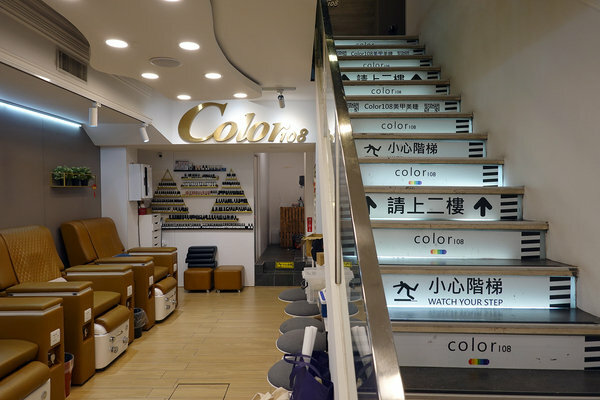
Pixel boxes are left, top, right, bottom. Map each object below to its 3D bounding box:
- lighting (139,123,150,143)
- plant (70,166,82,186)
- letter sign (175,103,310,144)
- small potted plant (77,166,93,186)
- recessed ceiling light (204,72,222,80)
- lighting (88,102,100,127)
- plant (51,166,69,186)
[{"bbox_3d":[-2.046,-0.889,5.270,0.110,0.260,0.120,0,1,1],"label":"lighting"},{"bbox_3d":[-2.933,-0.308,5.250,0.160,0.250,0.160,0,1,1],"label":"plant"},{"bbox_3d":[-0.776,-1.065,5.520,1.800,0.560,0.070,0,1,1],"label":"letter sign"},{"bbox_3d":[-2.932,-0.320,5.450,0.170,0.260,0.170,0,1,1],"label":"small potted plant"},{"bbox_3d":[-0.837,-1.195,3.870,0.165,0.030,0.165,0,1,1],"label":"recessed ceiling light"},{"bbox_3d":[-2.104,-0.872,4.100,0.110,0.250,0.110,0,1,1],"label":"lighting"},{"bbox_3d":[-2.970,-0.293,4.950,0.170,0.250,0.170,0,1,1],"label":"plant"}]

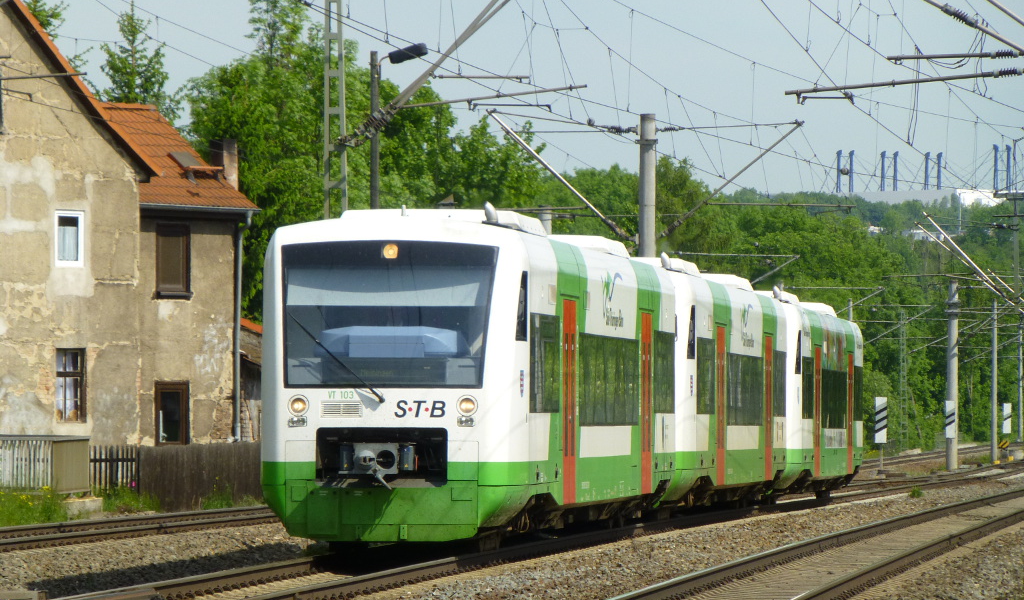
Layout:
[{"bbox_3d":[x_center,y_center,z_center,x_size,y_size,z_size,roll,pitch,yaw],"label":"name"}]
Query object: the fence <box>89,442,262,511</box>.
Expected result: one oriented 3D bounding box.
[{"bbox_3d":[-5.500,2.970,122.500,0.100,1.100,15.000,0,-1,8],"label":"fence"}]

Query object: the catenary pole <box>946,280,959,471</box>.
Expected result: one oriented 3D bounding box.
[{"bbox_3d":[18.851,3.229,315.000,0.480,8.100,0.480,0,-1,6],"label":"catenary pole"}]

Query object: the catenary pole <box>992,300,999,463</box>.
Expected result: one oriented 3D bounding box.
[{"bbox_3d":[23.500,3.961,358.000,0.280,7.900,0.280,0,-1,6],"label":"catenary pole"}]

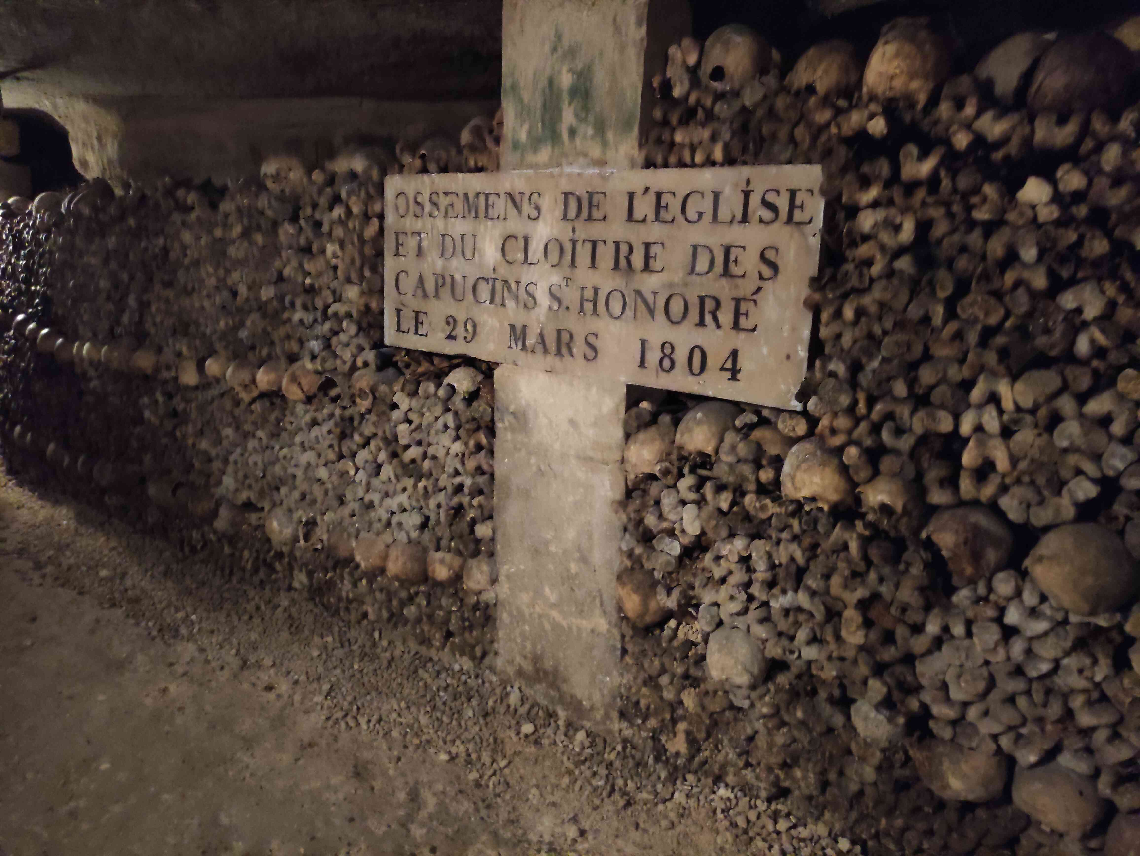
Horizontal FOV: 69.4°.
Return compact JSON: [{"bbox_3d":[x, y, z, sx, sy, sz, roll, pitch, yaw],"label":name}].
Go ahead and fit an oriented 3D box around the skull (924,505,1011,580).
[{"bbox_3d":[0.677,0.204,1.405,0.145,0.145,0.180,23,35,36],"label":"skull"}]

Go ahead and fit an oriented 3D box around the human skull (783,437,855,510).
[{"bbox_3d":[0.475,0.098,1.583,0.140,0.145,0.180,9,24,35],"label":"human skull"}]

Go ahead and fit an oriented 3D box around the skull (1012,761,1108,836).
[{"bbox_3d":[0.804,0.612,1.352,0.145,0.145,0.180,8,31,34],"label":"skull"}]

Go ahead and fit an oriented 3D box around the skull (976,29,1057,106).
[{"bbox_3d":[0.737,-0.571,1.342,0.145,0.140,0.180,9,12,38],"label":"skull"}]

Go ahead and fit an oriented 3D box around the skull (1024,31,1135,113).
[{"bbox_3d":[0.762,-0.517,1.232,0.150,0.140,0.180,9,12,38],"label":"skull"}]

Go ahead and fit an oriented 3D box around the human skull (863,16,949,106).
[{"bbox_3d":[0.584,-0.625,1.431,0.145,0.155,0.180,9,12,36],"label":"human skull"}]

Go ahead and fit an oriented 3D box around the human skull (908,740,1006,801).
[{"bbox_3d":[0.684,0.602,1.450,0.150,0.135,0.180,9,20,37],"label":"human skull"}]

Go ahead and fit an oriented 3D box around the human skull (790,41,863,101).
[{"bbox_3d":[0.486,-0.664,1.573,0.140,0.140,0.175,10,12,39],"label":"human skull"}]

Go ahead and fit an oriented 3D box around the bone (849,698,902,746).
[{"bbox_3d":[0.570,0.546,1.530,0.090,0.085,0.100,9,12,36],"label":"bone"}]

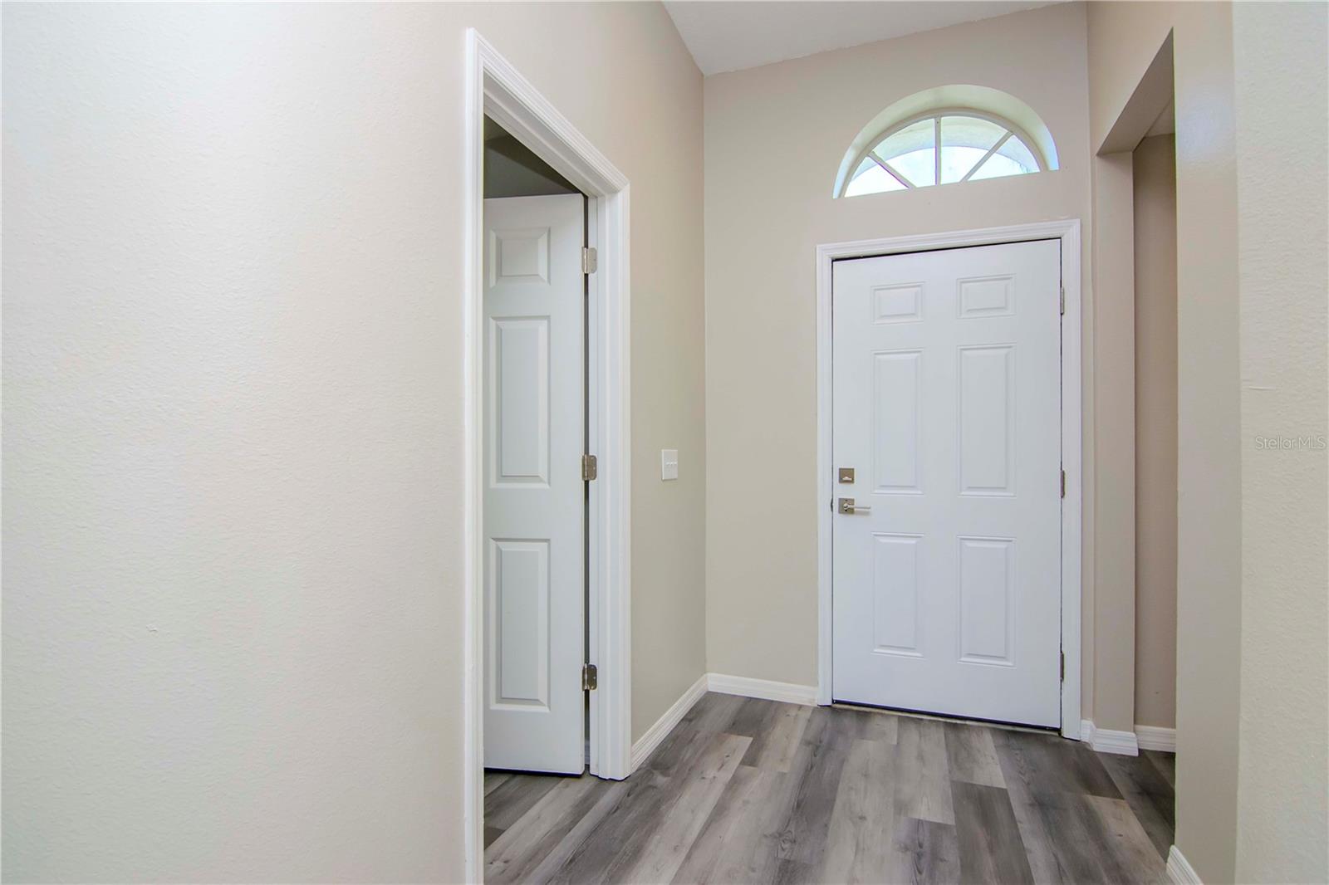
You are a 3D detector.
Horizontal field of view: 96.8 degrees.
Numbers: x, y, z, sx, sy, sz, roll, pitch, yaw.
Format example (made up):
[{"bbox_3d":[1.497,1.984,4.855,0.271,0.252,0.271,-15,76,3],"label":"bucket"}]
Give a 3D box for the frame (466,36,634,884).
[{"bbox_3d":[-0.337,0.122,1.763,0.135,2.130,0.827,0,-1,23],"label":"frame"}]

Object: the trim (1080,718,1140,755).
[{"bbox_3d":[1.734,1.148,2.306,0.165,0.092,0.078,0,-1,18],"label":"trim"}]

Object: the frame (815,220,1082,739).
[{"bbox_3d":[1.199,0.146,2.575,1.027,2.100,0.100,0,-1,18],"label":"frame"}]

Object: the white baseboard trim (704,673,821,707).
[{"bbox_3d":[0.450,1.152,2.771,0.524,0.092,0.016,0,-1,18],"label":"white baseboard trim"}]

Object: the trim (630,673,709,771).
[{"bbox_3d":[0.033,1.149,2.480,0.016,0.092,0.801,0,-1,23],"label":"trim"}]

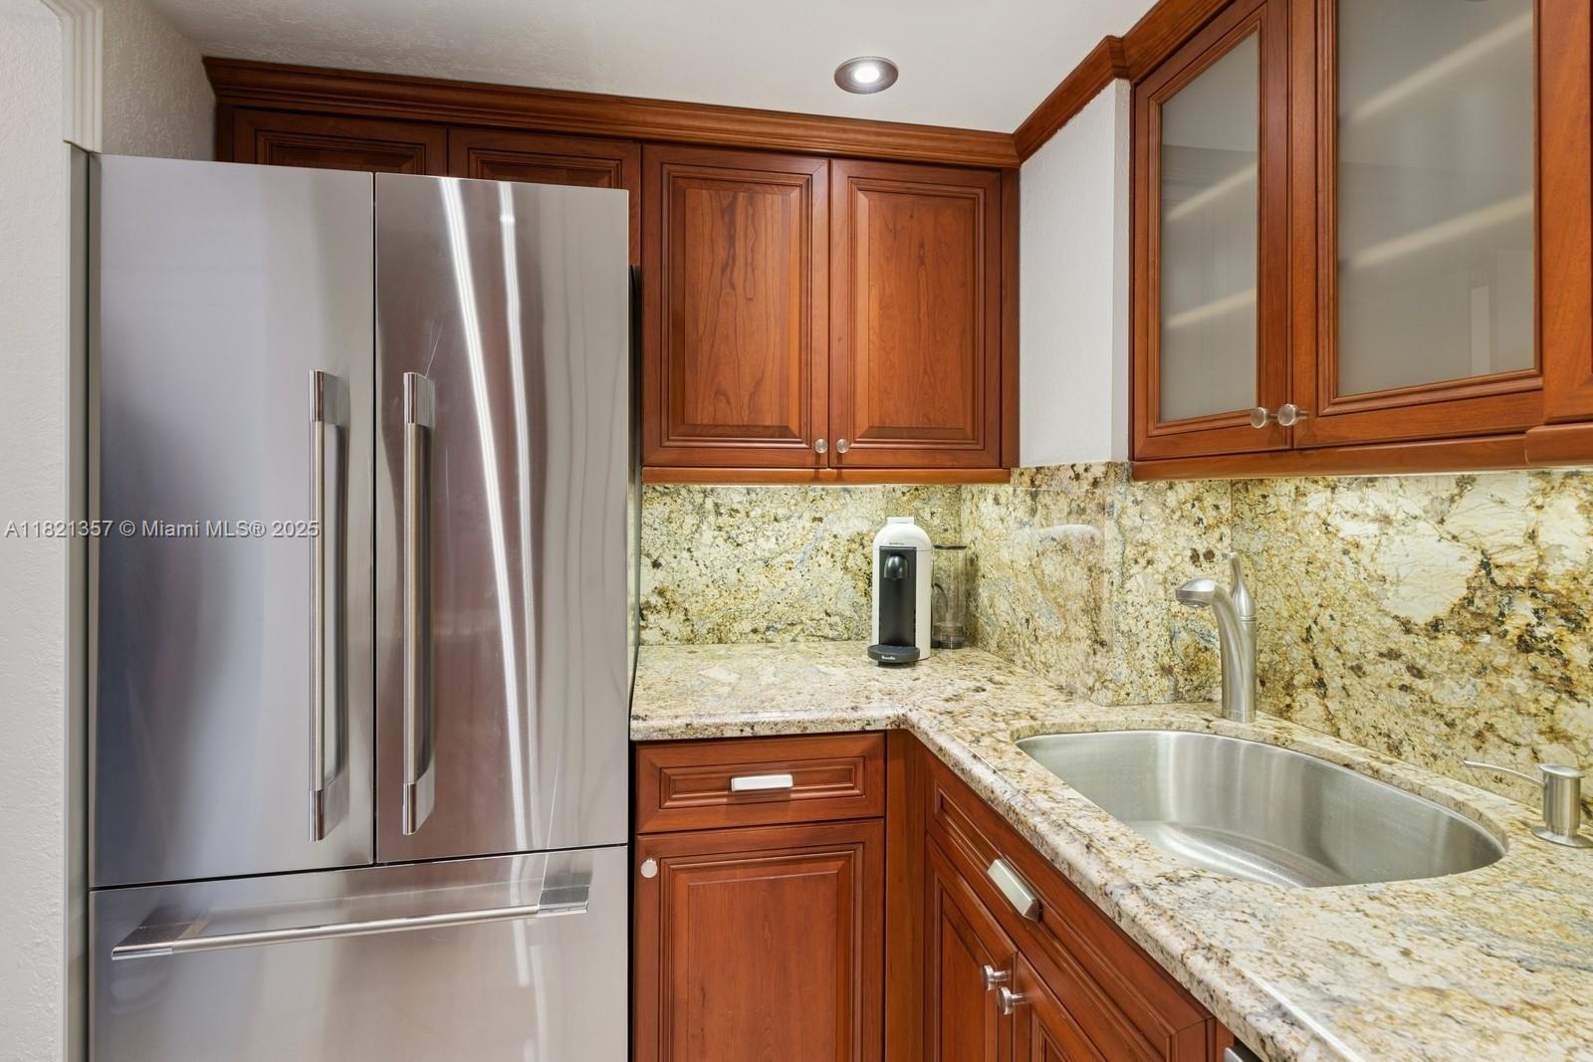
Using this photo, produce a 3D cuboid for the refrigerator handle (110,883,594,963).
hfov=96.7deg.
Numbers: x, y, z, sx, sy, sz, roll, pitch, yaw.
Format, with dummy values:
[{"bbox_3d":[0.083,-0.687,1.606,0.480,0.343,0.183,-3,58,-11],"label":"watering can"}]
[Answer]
[{"bbox_3d":[-0.642,0.585,1.064,0.635,0.019,0.050,0,-1,-10],"label":"refrigerator handle"}]

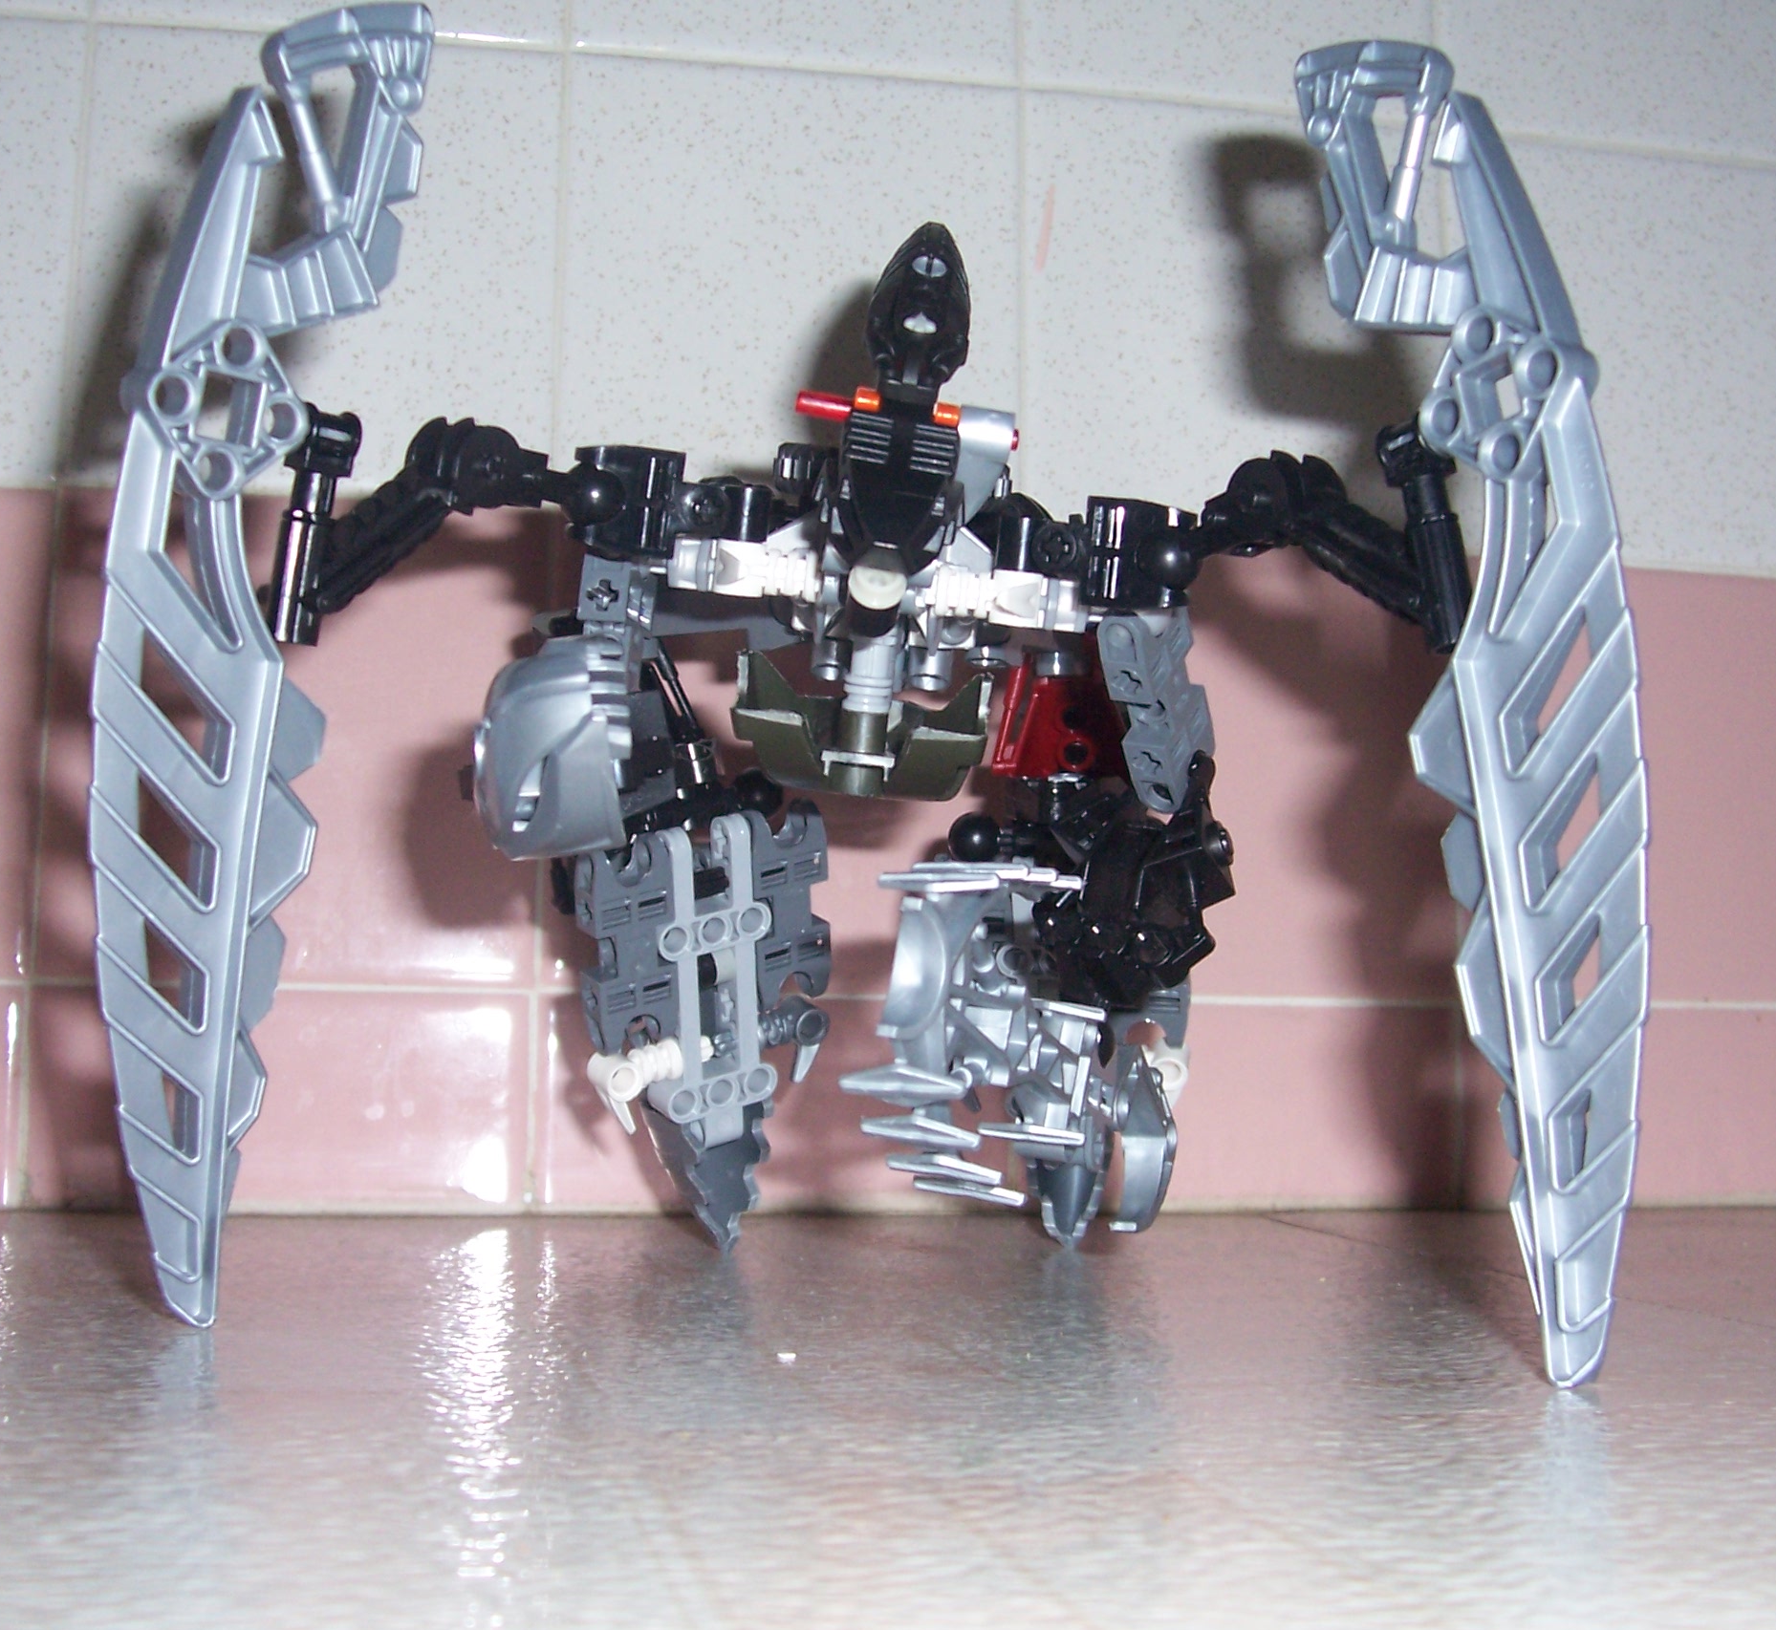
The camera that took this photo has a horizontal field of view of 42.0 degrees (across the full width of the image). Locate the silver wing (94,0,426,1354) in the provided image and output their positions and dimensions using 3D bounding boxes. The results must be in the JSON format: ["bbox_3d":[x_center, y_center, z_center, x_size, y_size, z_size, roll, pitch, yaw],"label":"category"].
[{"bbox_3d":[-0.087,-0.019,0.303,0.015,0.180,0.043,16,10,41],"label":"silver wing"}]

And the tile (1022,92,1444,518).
[{"bbox_3d":[0.085,-0.120,0.571,0.108,0.107,0.008,2,-6,-11],"label":"tile"}]

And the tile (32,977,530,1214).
[{"bbox_3d":[-0.134,0.063,0.511,0.106,0.047,0.008,2,-6,-11],"label":"tile"}]

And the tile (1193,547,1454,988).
[{"bbox_3d":[0.085,-0.010,0.560,0.108,0.109,0.008,2,-6,-11],"label":"tile"}]

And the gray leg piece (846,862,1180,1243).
[{"bbox_3d":[0.024,0.045,0.438,0.063,0.073,0.045,1,-6,-3],"label":"gray leg piece"}]

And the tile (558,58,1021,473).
[{"bbox_3d":[-0.023,-0.124,0.550,0.108,0.107,0.008,2,-6,-11],"label":"tile"}]

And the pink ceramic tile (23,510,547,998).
[{"bbox_3d":[-0.133,-0.017,0.519,0.106,0.108,0.008,2,-6,-11],"label":"pink ceramic tile"}]

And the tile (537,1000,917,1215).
[{"bbox_3d":[-0.026,0.067,0.531,0.109,0.048,0.008,2,-6,-11],"label":"tile"}]

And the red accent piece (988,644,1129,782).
[{"bbox_3d":[0.035,-0.021,0.462,0.029,0.029,0.024,1,-6,-3],"label":"red accent piece"}]

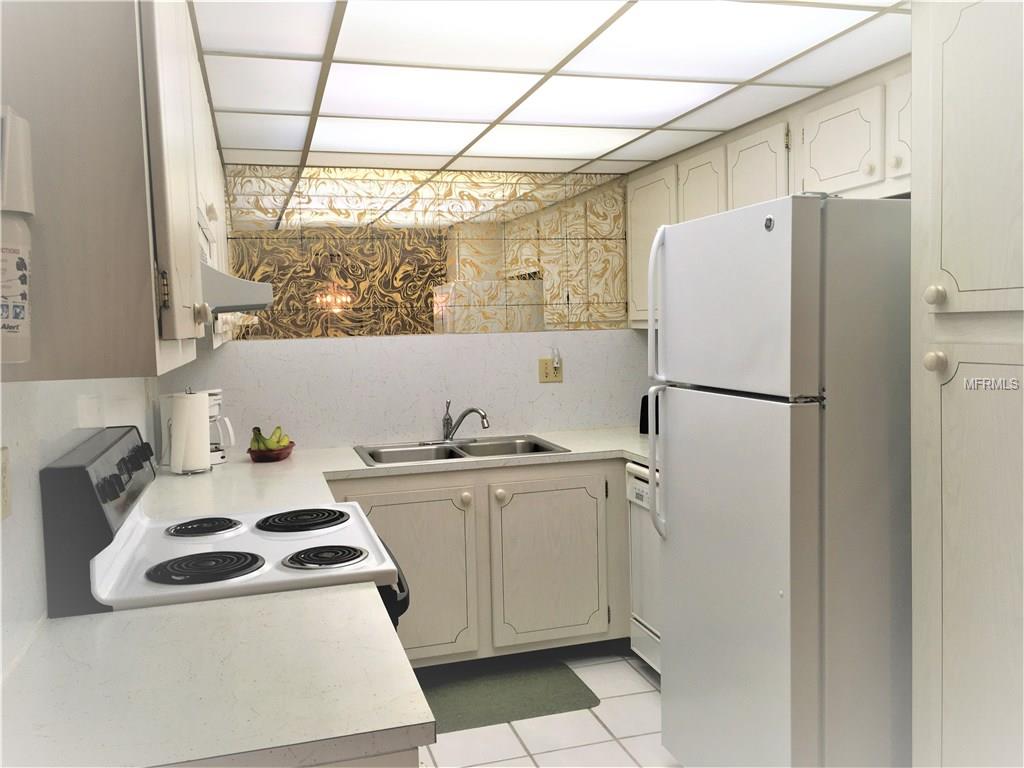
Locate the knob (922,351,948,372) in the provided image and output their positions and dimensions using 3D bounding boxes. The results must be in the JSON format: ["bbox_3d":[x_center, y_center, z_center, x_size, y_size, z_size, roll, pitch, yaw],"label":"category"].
[{"bbox_3d":[0.886,-0.046,1.796,0.034,0.038,0.038,-3,4,-16],"label":"knob"}]

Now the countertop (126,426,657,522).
[{"bbox_3d":[-0.125,0.316,3.288,2.381,0.036,1.335,-3,4,-16],"label":"countertop"}]

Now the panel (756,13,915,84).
[{"bbox_3d":[0.923,-0.909,2.330,0.271,0.025,0.572,-3,4,-16],"label":"panel"}]

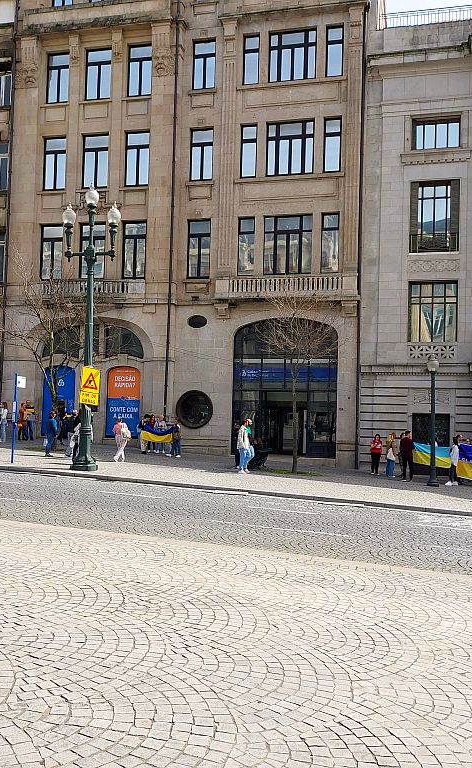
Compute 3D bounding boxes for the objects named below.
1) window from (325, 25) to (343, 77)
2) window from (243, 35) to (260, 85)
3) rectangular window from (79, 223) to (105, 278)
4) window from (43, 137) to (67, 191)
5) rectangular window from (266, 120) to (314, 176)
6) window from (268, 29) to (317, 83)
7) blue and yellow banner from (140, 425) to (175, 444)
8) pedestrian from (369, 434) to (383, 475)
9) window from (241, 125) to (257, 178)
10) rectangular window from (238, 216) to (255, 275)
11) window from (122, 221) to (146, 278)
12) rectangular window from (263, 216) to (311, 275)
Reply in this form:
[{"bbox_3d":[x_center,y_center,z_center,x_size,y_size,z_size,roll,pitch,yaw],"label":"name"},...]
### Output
[{"bbox_3d":[4.137,-13.996,34.877,0.726,2.160,0.200,1,-3,16],"label":"window"},{"bbox_3d":[0.716,-14.358,36.757,0.719,2.194,0.200,1,-3,15],"label":"window"},{"bbox_3d":[-6.505,-6.041,37.604,1.259,2.538,0.200,1,-3,16],"label":"rectangular window"},{"bbox_3d":[-8.351,-10.176,38.288,1.149,2.475,0.200,1,-3,16],"label":"window"},{"bbox_3d":[2.376,-10.232,36.080,2.060,2.362,0.200,1,-3,15],"label":"rectangular window"},{"bbox_3d":[2.584,-14.982,37.758,2.193,2.385,0.200,1,-3,16],"label":"window"},{"bbox_3d":[-3.174,2.045,33.700,1.480,0.813,0.300,0,-3,22],"label":"blue and yellow banner"},{"bbox_3d":[5.604,2.838,33.200,0.520,1.623,0.380,1,-3,10],"label":"pedestrian"},{"bbox_3d":[0.586,-10.222,36.566,0.682,2.317,0.200,1,-3,15],"label":"window"},{"bbox_3d":[0.442,-5.734,34.624,0.714,2.474,0.200,1,-2,14],"label":"rectangular window"},{"bbox_3d":[-4.385,-5.802,35.867,1.064,2.512,0.200,1,-2,14],"label":"window"},{"bbox_3d":[2.356,-6.252,37.283,2.240,2.638,0.200,1,-3,16],"label":"rectangular window"}]

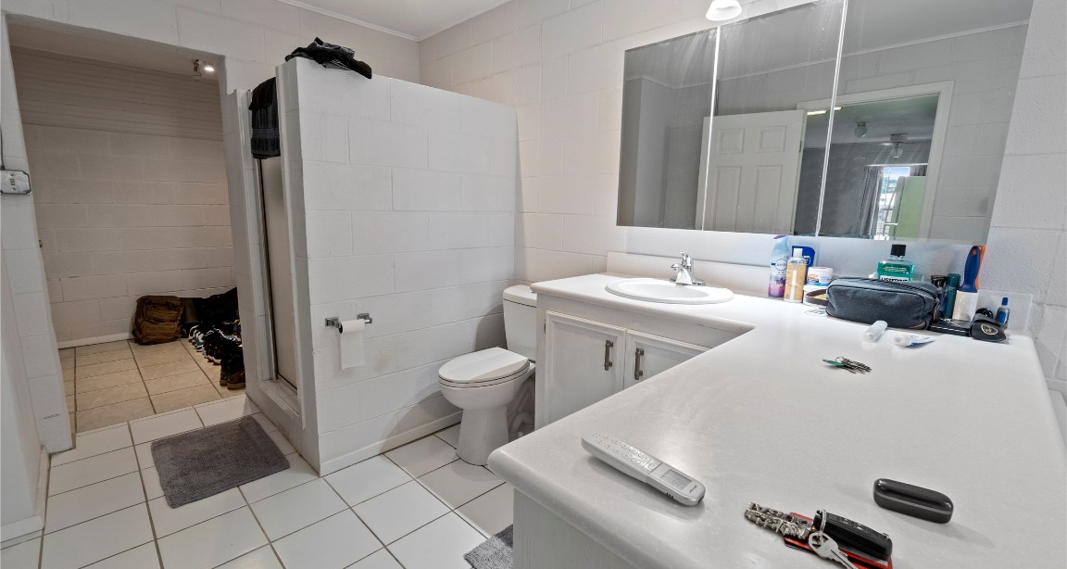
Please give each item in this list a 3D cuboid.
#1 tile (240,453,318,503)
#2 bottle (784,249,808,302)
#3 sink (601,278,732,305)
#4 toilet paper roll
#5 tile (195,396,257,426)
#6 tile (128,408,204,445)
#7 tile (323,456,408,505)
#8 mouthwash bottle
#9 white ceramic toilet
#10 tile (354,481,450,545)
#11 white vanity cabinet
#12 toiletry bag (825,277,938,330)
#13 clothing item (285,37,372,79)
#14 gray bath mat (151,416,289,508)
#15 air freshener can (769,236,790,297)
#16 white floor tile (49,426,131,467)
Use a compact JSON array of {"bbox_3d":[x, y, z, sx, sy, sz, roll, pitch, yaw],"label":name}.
[{"bbox_3d":[-1.206,0.900,2.088,0.306,0.012,0.296,10,12,44],"label":"tile"},{"bbox_3d":[0.949,-0.034,1.625,0.060,0.195,0.055,6,10,26],"label":"bottle"},{"bbox_3d":[0.531,0.096,1.784,0.480,0.170,0.450,10,12,44],"label":"sink"},{"bbox_3d":[-0.817,0.270,2.016,0.056,0.215,0.102,10,13,44],"label":"toilet paper roll"},{"bbox_3d":[-1.873,0.782,2.740,0.306,0.012,0.296,10,12,44],"label":"tile"},{"bbox_3d":[-2.083,0.809,2.529,0.306,0.012,0.296,10,12,44],"label":"tile"},{"bbox_3d":[-0.782,0.917,2.108,0.298,0.010,0.298,11,13,44],"label":"tile"},{"bbox_3d":[1.146,-0.014,1.408,0.088,0.219,0.060,10,13,44],"label":"mouthwash bottle"},{"bbox_3d":[-0.155,0.472,2.355,0.430,0.805,0.750,10,12,44],"label":"white ceramic toilet"},{"bbox_3d":[-0.562,0.958,1.892,0.298,0.010,0.298,11,13,44],"label":"tile"},{"bbox_3d":[0.499,0.520,1.871,0.860,0.915,0.533,11,13,44],"label":"white vanity cabinet"},{"bbox_3d":[1.068,0.053,1.373,0.250,0.118,0.120,11,13,44],"label":"toiletry bag"},{"bbox_3d":[-0.896,-0.984,1.940,0.200,0.118,0.335,10,13,44],"label":"clothing item"},{"bbox_3d":[-1.564,0.840,2.194,0.680,0.016,0.430,10,13,44],"label":"gray bath mat"},{"bbox_3d":[0.918,-0.068,1.662,0.056,0.232,0.056,6,11,29],"label":"air freshener can"},{"bbox_3d":[-2.294,0.837,2.319,0.306,0.012,0.296,10,12,44],"label":"white floor tile"}]

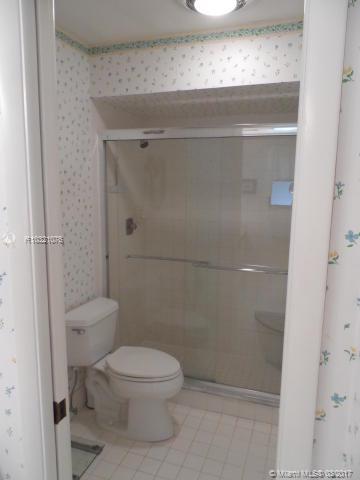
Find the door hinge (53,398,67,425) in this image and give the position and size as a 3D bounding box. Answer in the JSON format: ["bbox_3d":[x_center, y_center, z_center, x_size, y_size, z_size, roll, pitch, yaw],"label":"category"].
[{"bbox_3d":[-0.368,0.526,1.020,0.020,0.065,0.045,4,9,18],"label":"door hinge"}]

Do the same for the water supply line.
[{"bbox_3d":[-0.675,0.954,2.110,0.060,0.300,0.060,4,9,18],"label":"water supply line"}]

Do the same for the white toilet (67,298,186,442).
[{"bbox_3d":[-0.315,0.837,2.192,0.745,0.720,0.480,4,9,18],"label":"white toilet"}]

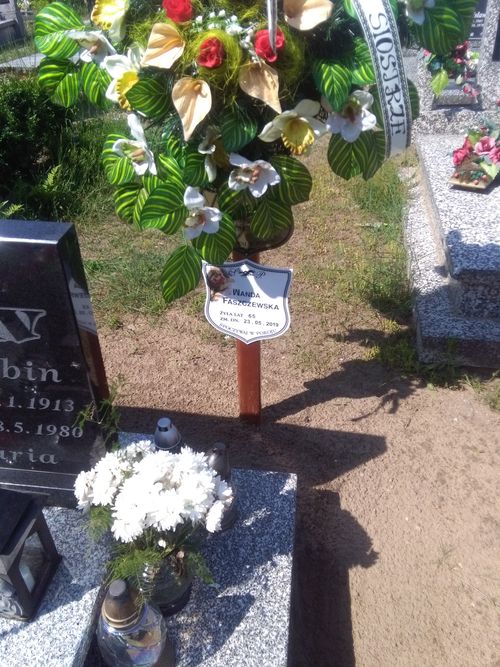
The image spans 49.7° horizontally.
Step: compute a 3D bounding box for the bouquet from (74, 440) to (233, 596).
[{"bbox_3d":[-0.178,0.330,0.995,0.285,0.280,0.270,3,40,5],"label":"bouquet"}]

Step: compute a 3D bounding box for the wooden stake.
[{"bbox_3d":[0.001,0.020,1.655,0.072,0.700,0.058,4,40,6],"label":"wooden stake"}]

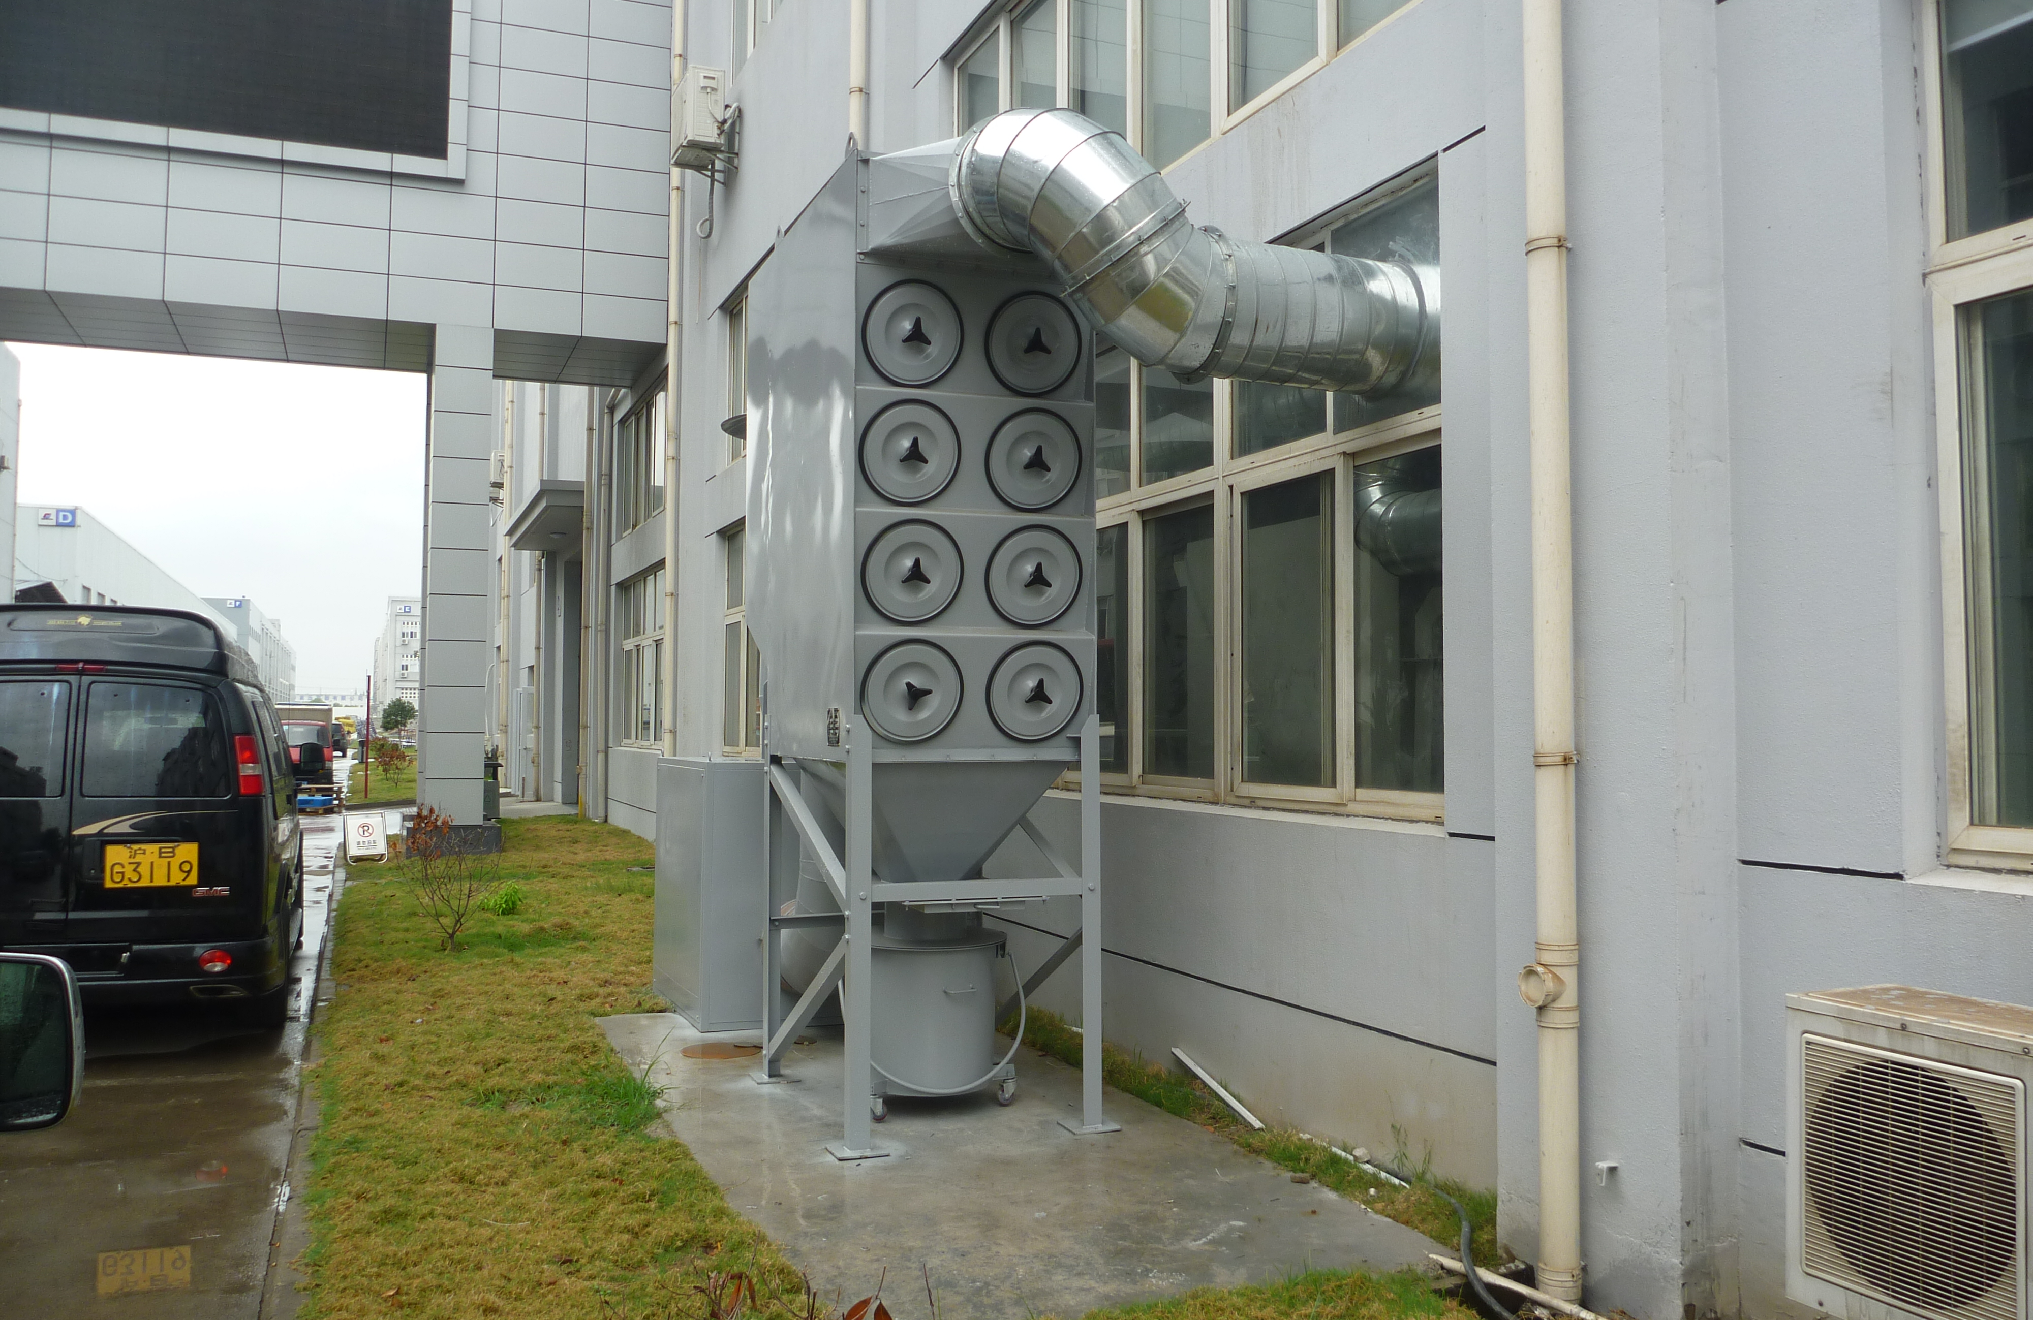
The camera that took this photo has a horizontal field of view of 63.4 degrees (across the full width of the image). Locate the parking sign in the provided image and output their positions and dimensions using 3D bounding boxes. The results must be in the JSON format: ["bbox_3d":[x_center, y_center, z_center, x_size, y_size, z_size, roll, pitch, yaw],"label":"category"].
[{"bbox_3d":[-8.063,2.189,20.370,0.480,0.630,0.360,2,-3,-30],"label":"parking sign"}]

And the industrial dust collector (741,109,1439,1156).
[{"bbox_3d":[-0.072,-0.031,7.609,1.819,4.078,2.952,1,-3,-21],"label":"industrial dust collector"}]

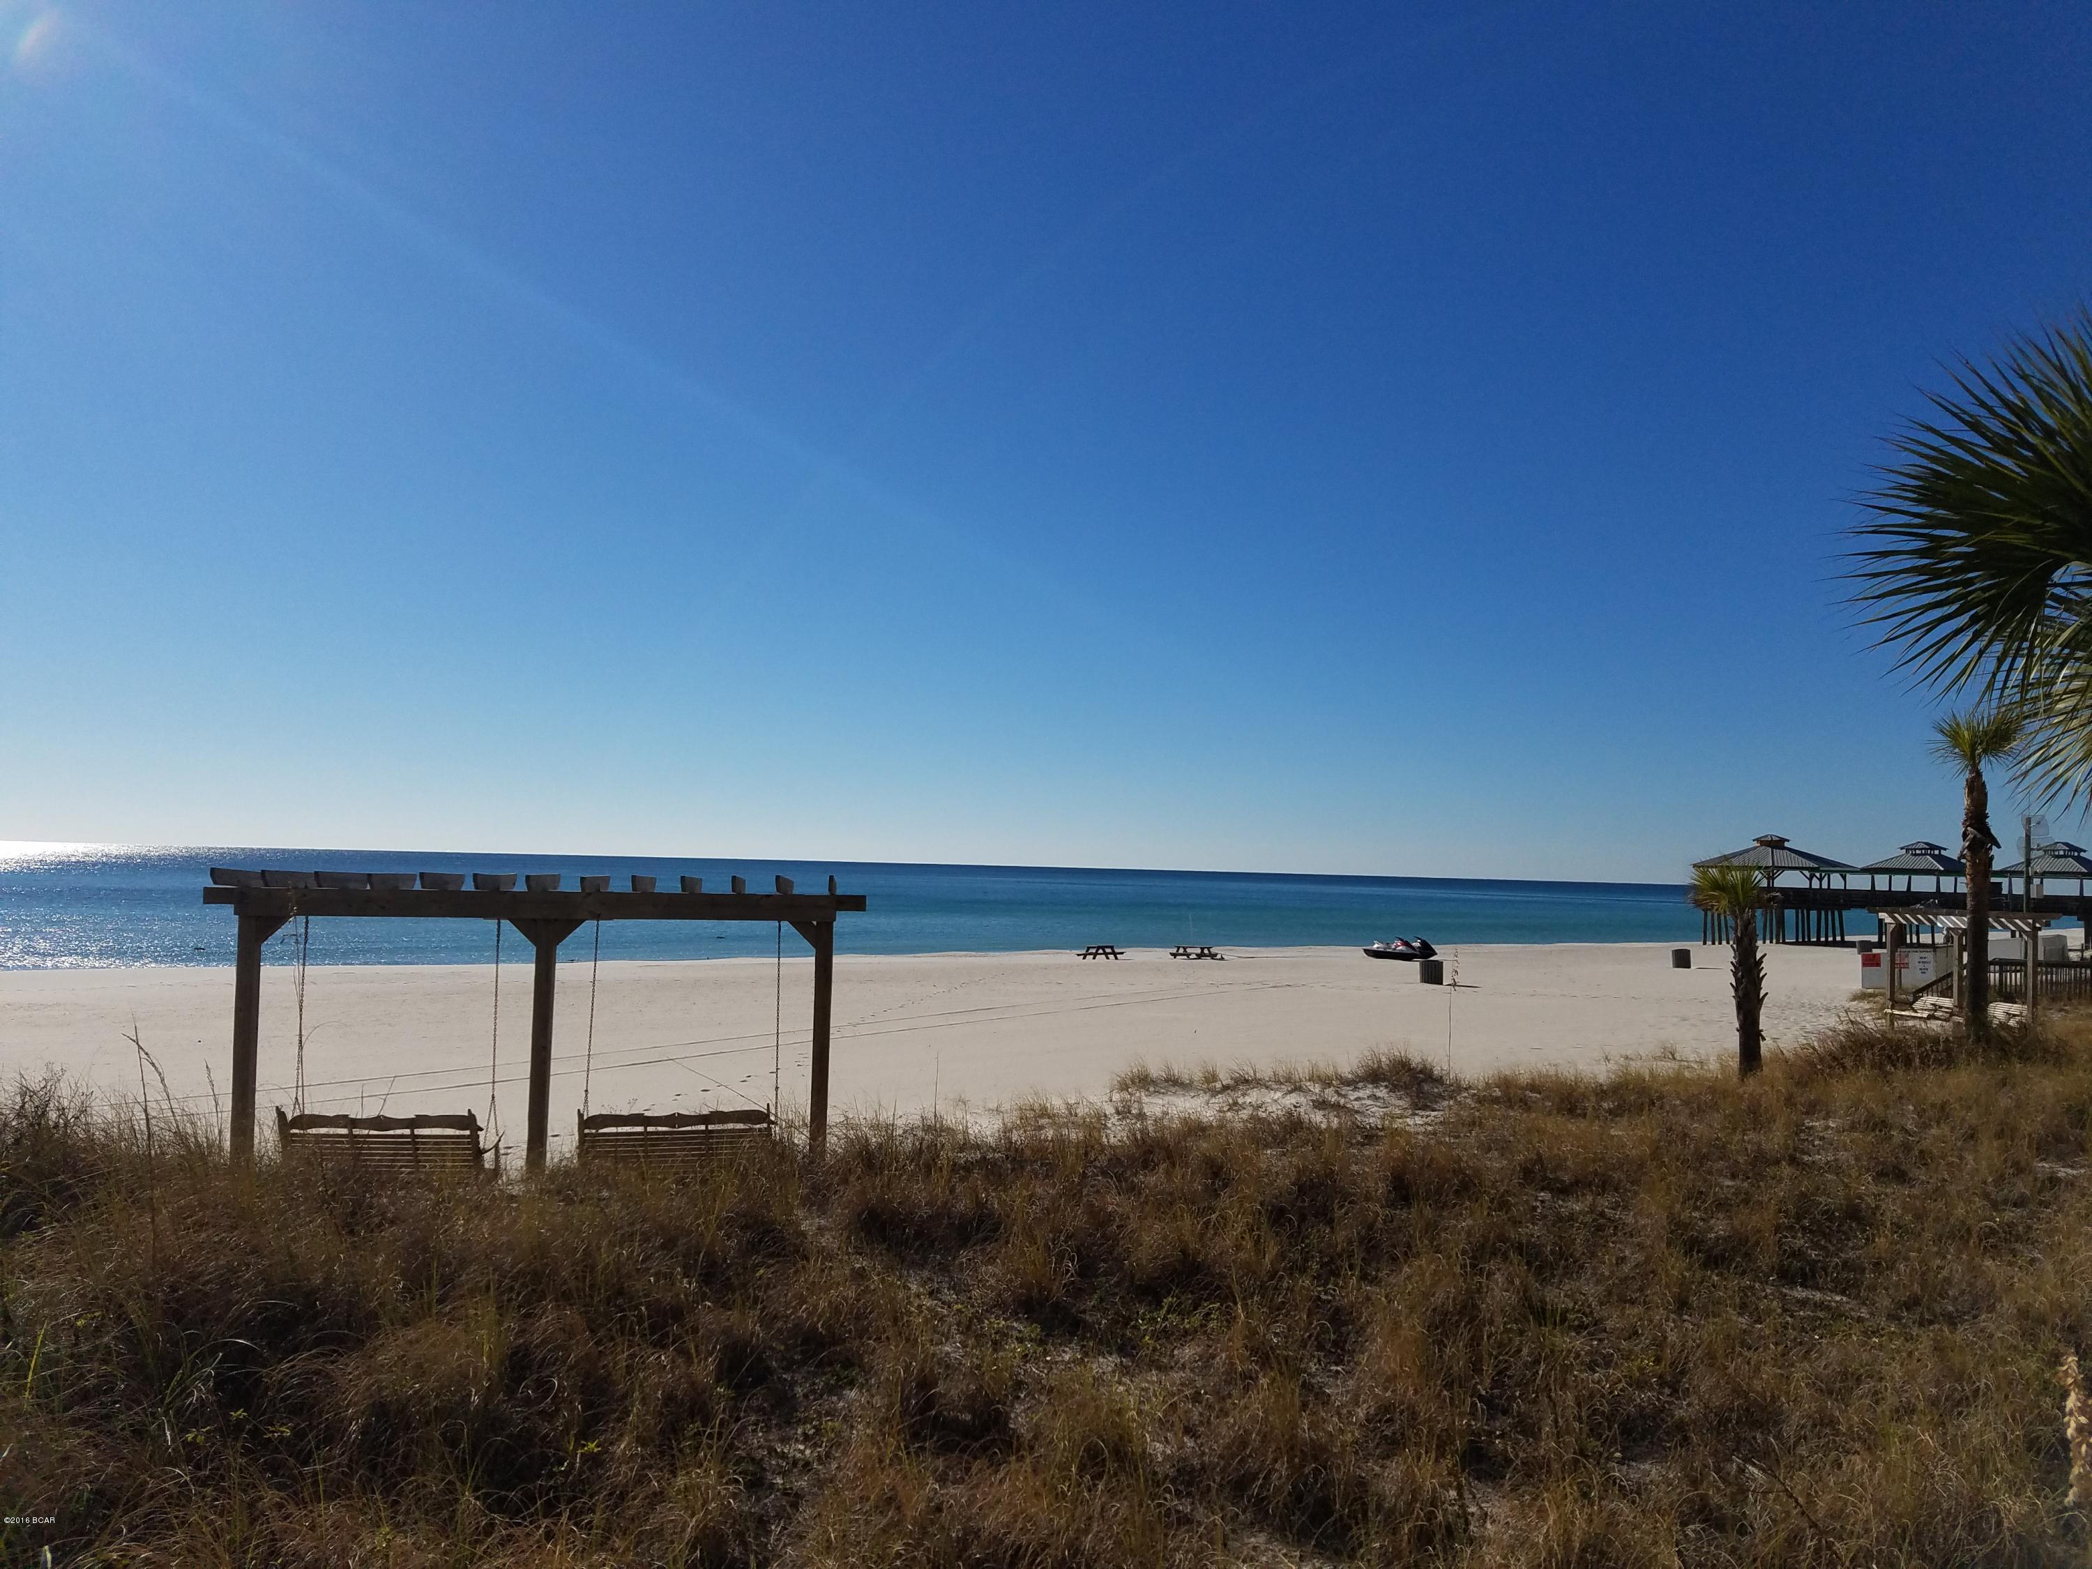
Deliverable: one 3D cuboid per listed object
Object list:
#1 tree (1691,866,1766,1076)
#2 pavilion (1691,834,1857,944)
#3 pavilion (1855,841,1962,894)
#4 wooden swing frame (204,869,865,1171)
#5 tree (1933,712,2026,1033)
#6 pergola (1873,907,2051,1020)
[{"bbox_3d":[11.725,3.244,27.000,1.280,3.707,1.280,0,-3,24],"label":"tree"},{"bbox_3d":[50.158,7.263,108.000,9.700,7.605,9.700,3,-4,-34],"label":"pavilion"},{"bbox_3d":[56.188,5.854,100.500,5.400,4.390,5.400,3,-4,-34],"label":"pavilion"},{"bbox_3d":[-4.259,2.167,13.294,5.400,2.800,1.250,2,-3,-8],"label":"wooden swing frame"},{"bbox_3d":[19.565,1.888,33.000,1.750,6.899,1.750,0,-3,31],"label":"tree"},{"bbox_3d":[22.253,4.554,38.292,1.250,3.000,5.200,2,-3,-8],"label":"pergola"}]

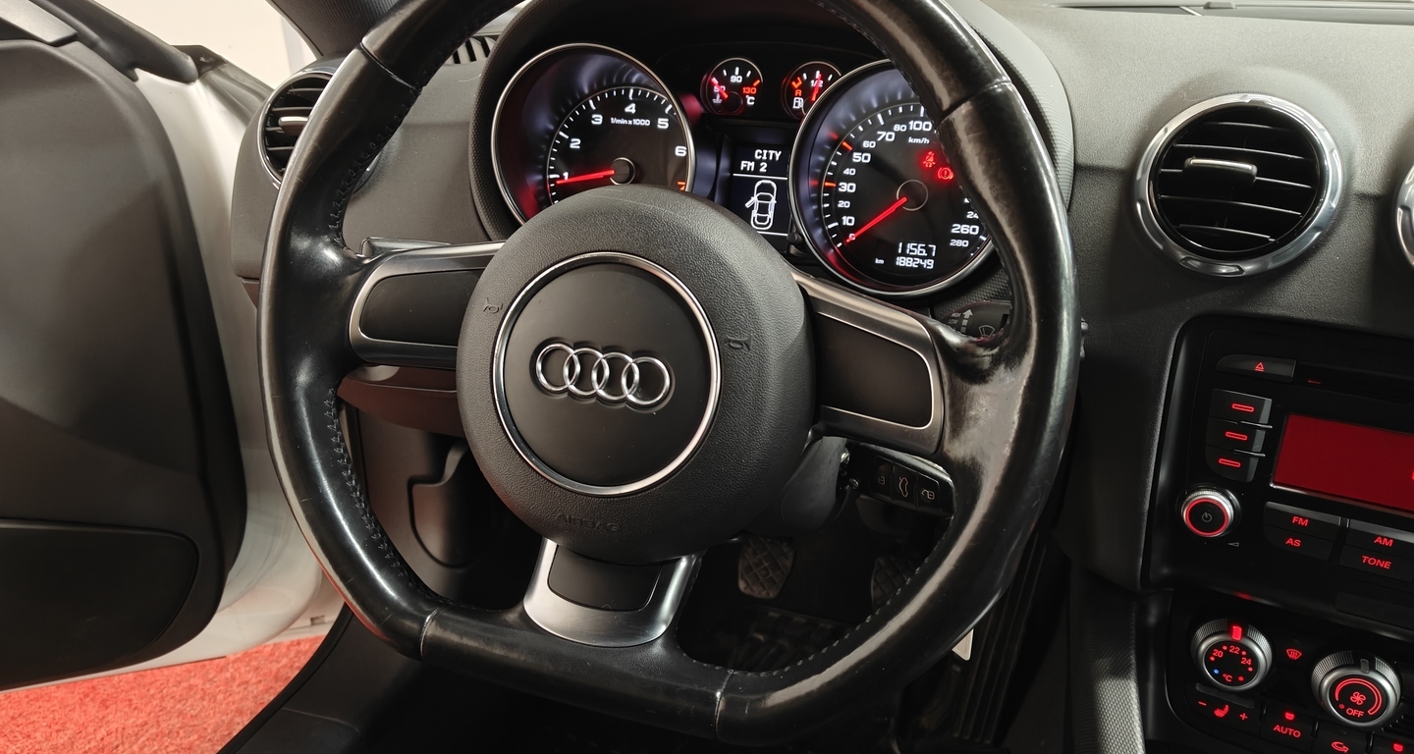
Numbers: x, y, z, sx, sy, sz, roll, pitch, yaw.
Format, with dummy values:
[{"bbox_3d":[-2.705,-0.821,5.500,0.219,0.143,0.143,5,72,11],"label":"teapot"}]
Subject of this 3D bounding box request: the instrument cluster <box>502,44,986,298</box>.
[{"bbox_3d":[0.024,-0.118,0.544,0.290,0.128,0.070,10,20,20],"label":"instrument cluster"}]

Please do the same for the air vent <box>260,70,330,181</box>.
[{"bbox_3d":[-0.262,-0.165,0.681,0.093,0.093,0.040,4,2,9],"label":"air vent"}]

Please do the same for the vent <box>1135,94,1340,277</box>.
[{"bbox_3d":[0.273,-0.098,0.506,0.093,0.093,0.040,13,4,25],"label":"vent"}]

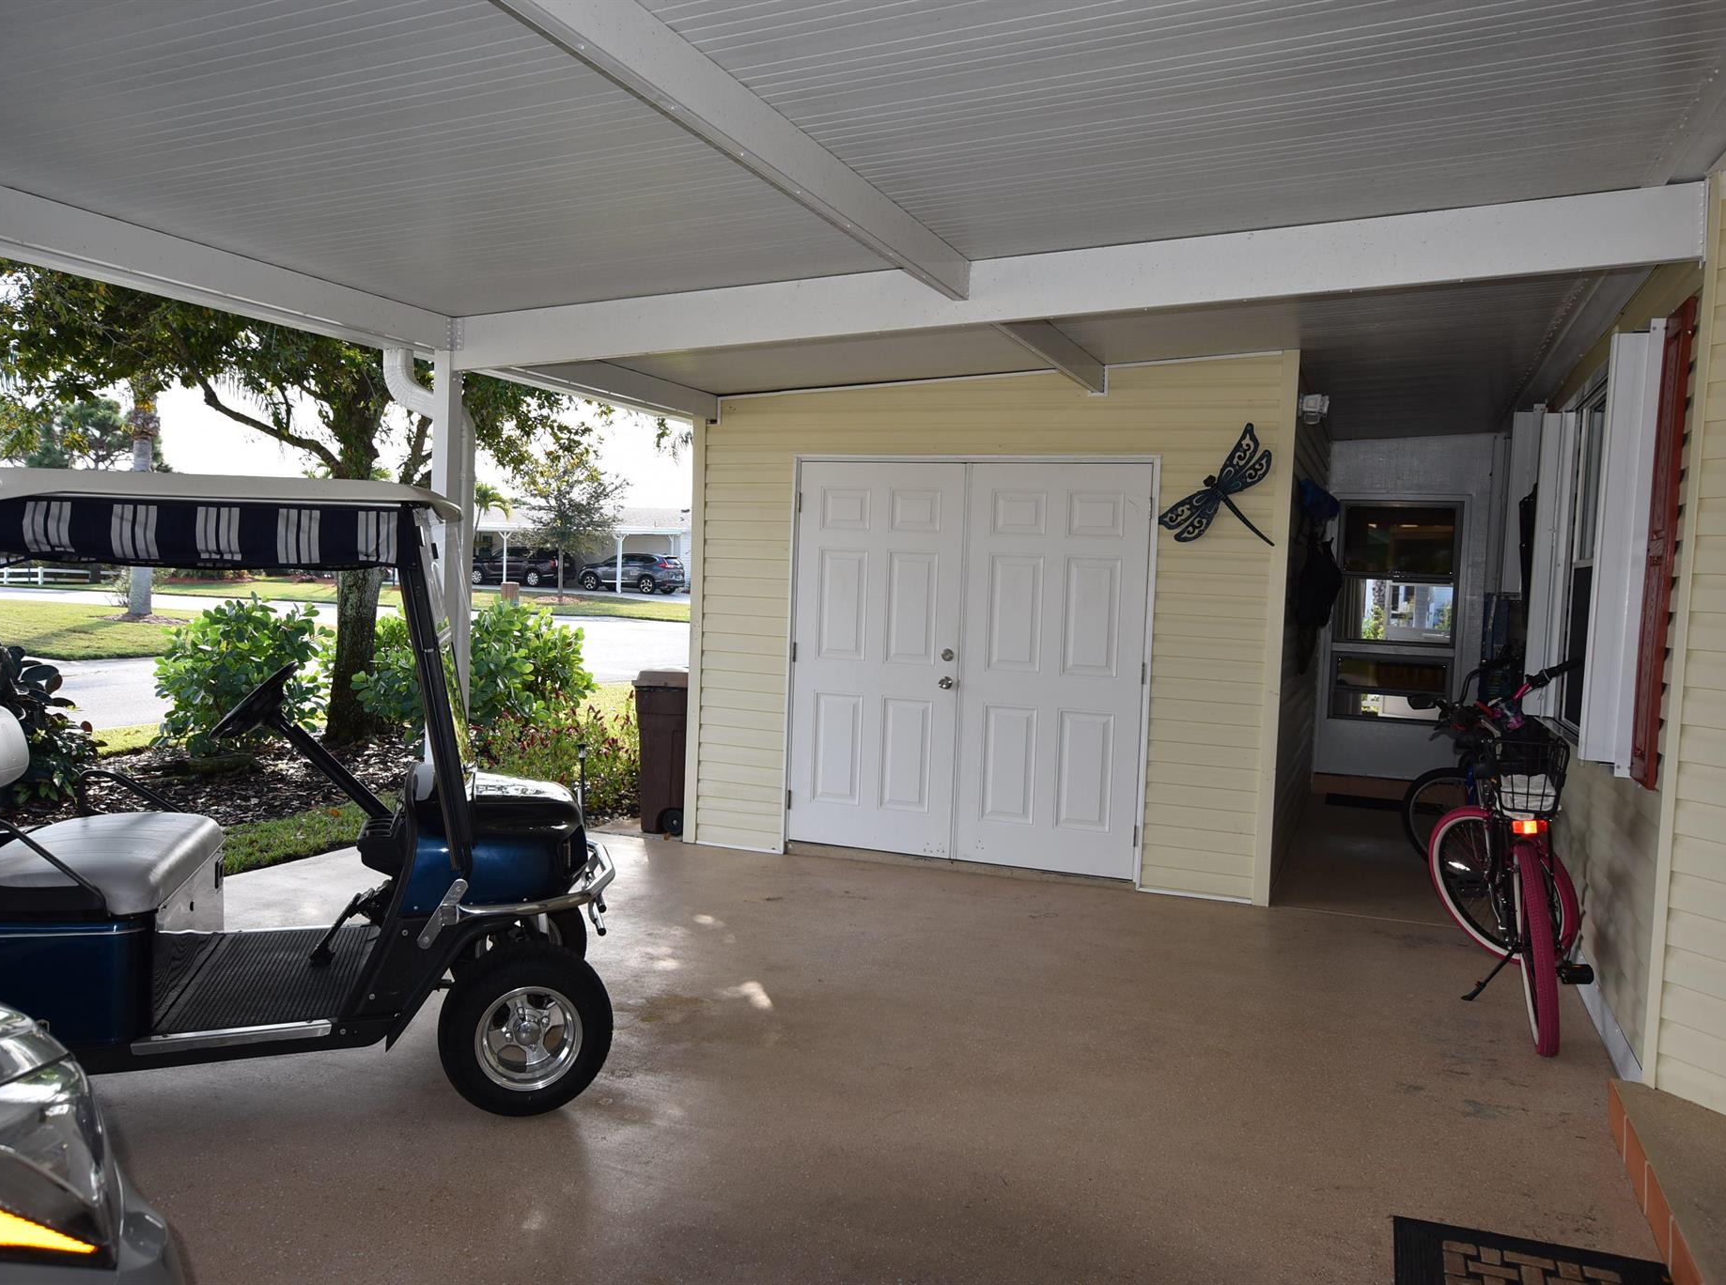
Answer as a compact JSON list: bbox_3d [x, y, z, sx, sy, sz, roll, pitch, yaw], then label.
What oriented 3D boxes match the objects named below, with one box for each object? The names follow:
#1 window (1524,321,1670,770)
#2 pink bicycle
[{"bbox_3d":[2.898,-0.335,5.419,0.130,1.470,2.550,4,3,22],"label":"window"},{"bbox_3d":[2.377,0.715,4.853,0.580,1.220,1.720,4,3,22],"label":"pink bicycle"}]

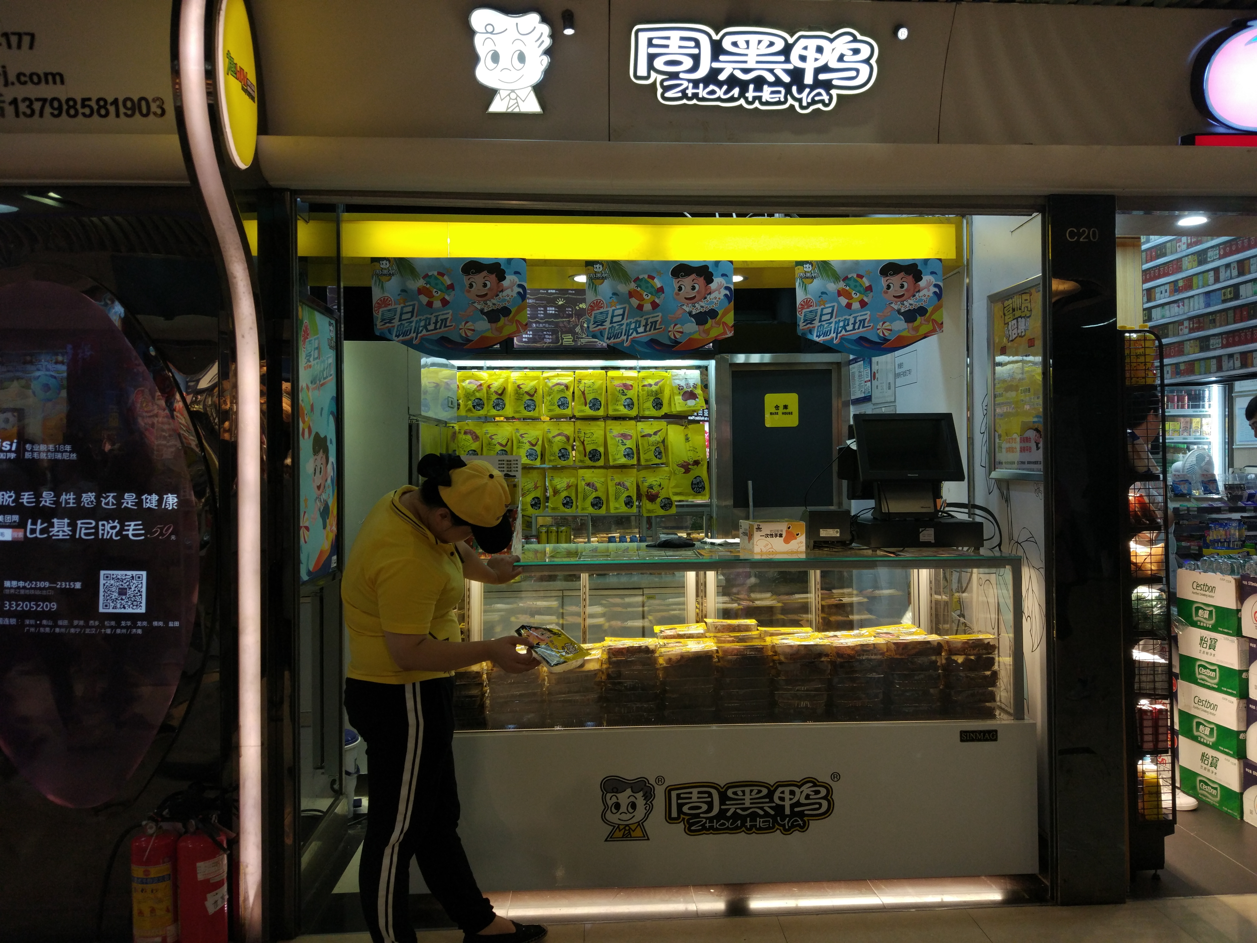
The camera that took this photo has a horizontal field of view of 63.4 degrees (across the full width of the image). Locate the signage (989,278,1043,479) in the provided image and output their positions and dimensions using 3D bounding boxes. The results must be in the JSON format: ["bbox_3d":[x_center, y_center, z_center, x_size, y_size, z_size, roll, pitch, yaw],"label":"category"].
[{"bbox_3d":[1.435,-0.336,3.773,0.035,0.720,0.520,-1,0,-3],"label":"signage"}]

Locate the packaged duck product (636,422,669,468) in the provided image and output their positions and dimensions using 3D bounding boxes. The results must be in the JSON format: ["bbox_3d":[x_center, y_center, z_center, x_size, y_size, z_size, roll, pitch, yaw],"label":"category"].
[{"bbox_3d":[0.122,-0.141,5.107,0.150,0.227,0.045,0,-1,-3],"label":"packaged duck product"}]

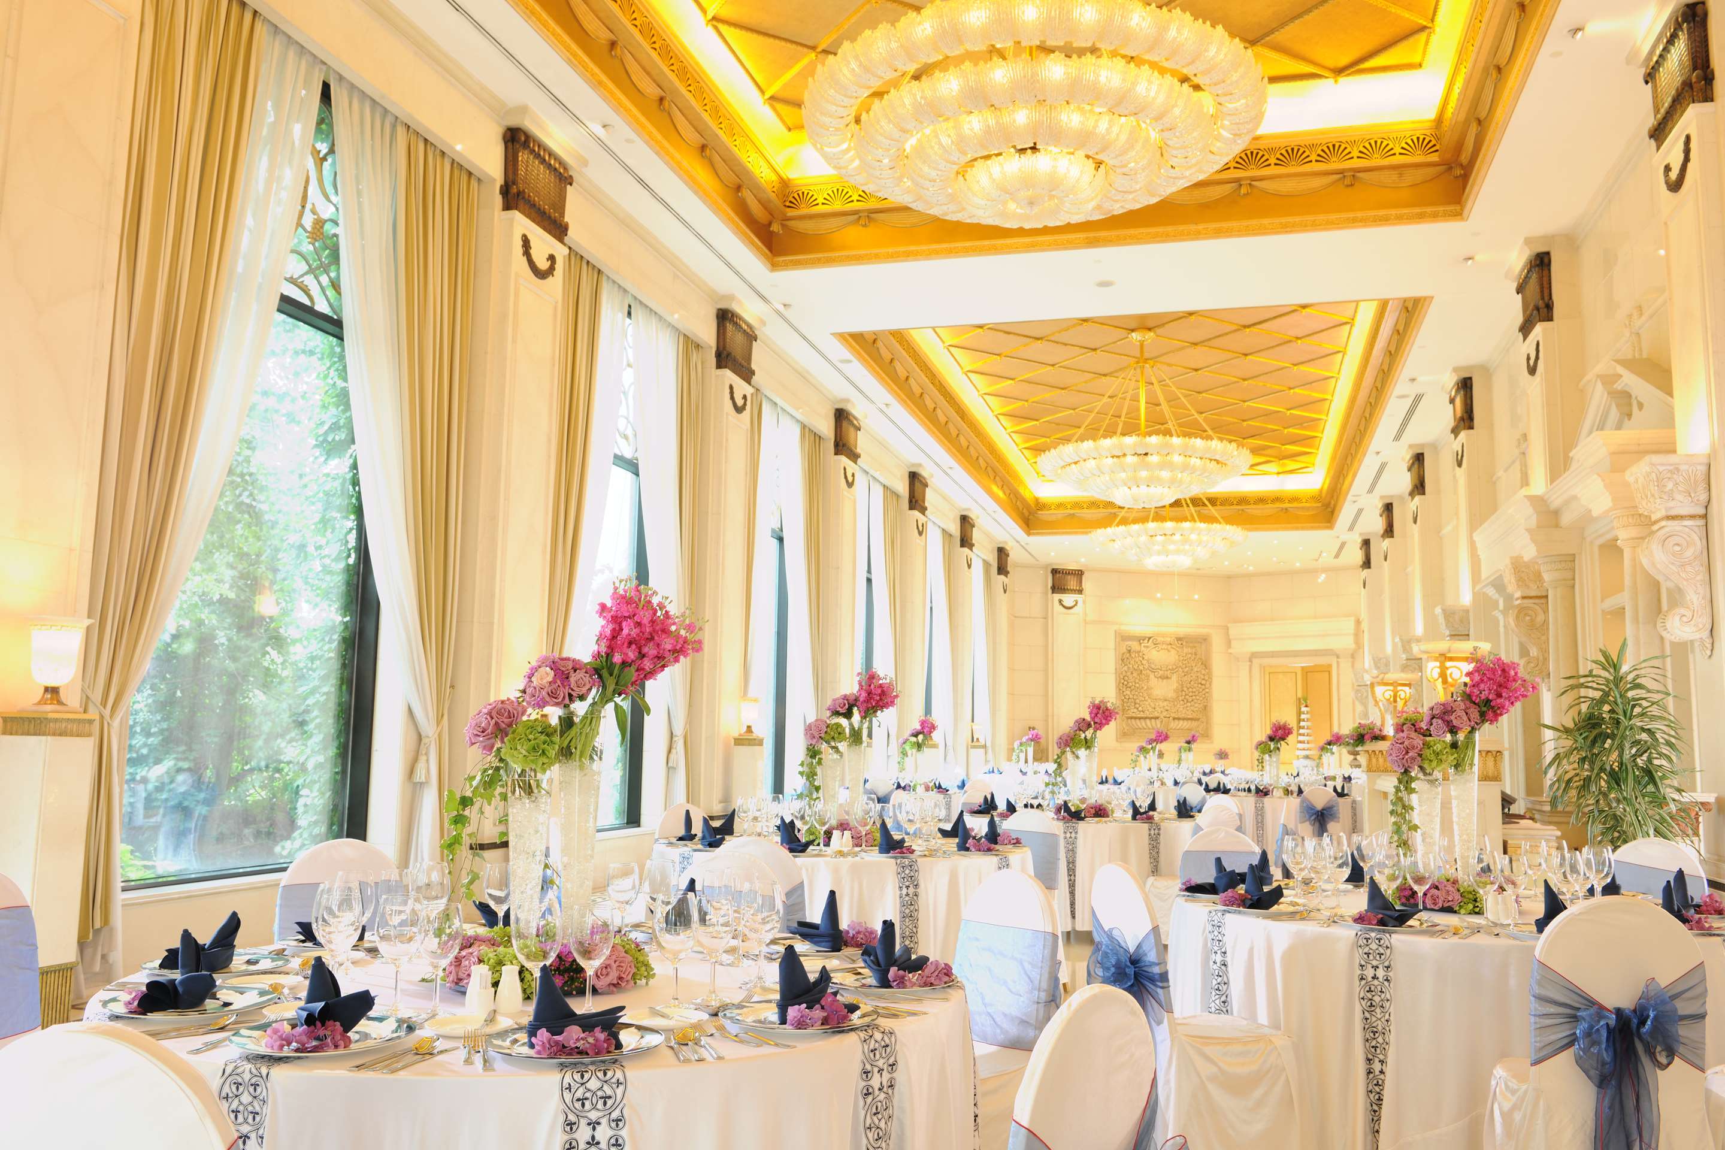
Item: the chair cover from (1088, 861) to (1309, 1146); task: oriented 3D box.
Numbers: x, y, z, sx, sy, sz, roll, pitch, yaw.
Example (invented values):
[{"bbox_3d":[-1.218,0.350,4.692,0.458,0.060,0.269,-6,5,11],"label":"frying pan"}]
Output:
[{"bbox_3d":[0.982,1.331,4.146,0.540,0.950,0.430,3,-7,-17],"label":"chair cover"}]

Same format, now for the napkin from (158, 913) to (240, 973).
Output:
[{"bbox_3d":[-1.305,0.716,2.741,0.112,0.114,0.140,2,-7,-6],"label":"napkin"}]

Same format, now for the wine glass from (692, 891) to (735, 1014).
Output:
[{"bbox_3d":[-0.272,0.692,2.580,0.078,0.203,0.078,1,-7,0],"label":"wine glass"}]

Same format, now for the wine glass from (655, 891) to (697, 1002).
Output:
[{"bbox_3d":[-0.376,0.760,2.825,0.086,0.220,0.086,1,-7,0],"label":"wine glass"}]

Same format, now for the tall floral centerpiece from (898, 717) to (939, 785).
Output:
[{"bbox_3d":[0.664,2.119,16.500,0.460,0.890,0.340,-1,-7,15],"label":"tall floral centerpiece"}]

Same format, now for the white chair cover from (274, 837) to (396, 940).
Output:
[{"bbox_3d":[-1.552,1.305,4.250,0.430,0.950,0.540,6,-9,-37],"label":"white chair cover"}]

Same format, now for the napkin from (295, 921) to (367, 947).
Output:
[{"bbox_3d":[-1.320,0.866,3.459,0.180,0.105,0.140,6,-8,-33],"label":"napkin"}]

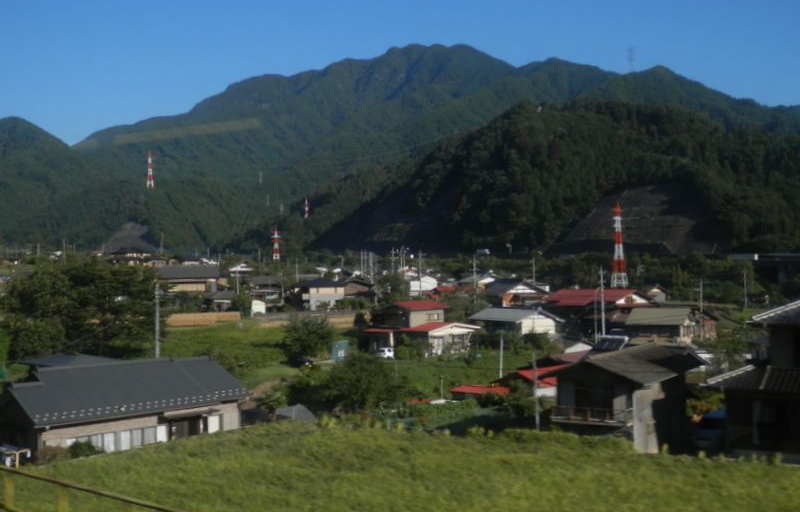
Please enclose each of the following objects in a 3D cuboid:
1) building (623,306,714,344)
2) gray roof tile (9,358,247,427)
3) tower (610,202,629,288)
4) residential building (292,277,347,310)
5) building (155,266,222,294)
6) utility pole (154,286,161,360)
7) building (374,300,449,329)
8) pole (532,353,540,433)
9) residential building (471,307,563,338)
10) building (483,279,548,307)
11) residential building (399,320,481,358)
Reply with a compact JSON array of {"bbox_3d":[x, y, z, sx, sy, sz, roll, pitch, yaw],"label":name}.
[{"bbox_3d":[44.500,11.400,142.000,10.500,5.800,10.500,-1,0,-38],"label":"building"},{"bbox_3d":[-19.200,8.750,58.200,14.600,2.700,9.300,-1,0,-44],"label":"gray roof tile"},{"bbox_3d":[120.500,-1.000,472.000,9.600,53.000,9.600,-1,0,-40],"label":"tower"},{"bbox_3d":[-19.200,8.900,202.000,10.300,7.700,6.500,-1,0,-43],"label":"residential building"},{"bbox_3d":[-54.500,6.900,222.000,15.000,9.200,9.500,-1,0,-18],"label":"building"},{"bbox_3d":[-21.600,7.750,76.000,0.300,10.600,0.300,-1,0,0],"label":"utility pole"},{"bbox_3d":[2.000,10.100,125.000,8.400,7.200,7.000,-1,0,-43],"label":"building"},{"bbox_3d":[10.100,10.200,63.000,0.220,6.700,0.220,-1,0,0],"label":"pole"},{"bbox_3d":[19.400,11.200,143.500,10.300,4.900,11.300,-1,0,-40],"label":"residential building"},{"bbox_3d":[23.600,9.000,176.000,12.200,8.400,8.800,-1,0,-38],"label":"building"},{"bbox_3d":[6.000,11.600,122.500,10.200,4.300,6.500,-1,0,-43],"label":"residential building"}]

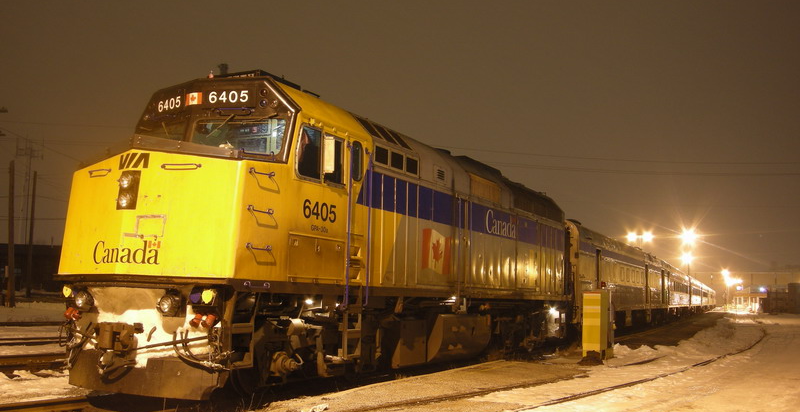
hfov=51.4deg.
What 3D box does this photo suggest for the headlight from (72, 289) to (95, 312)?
[{"bbox_3d":[-4.222,1.264,11.095,0.260,0.290,0.210,-2,-7,26],"label":"headlight"}]

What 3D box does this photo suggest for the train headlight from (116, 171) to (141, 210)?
[{"bbox_3d":[-3.549,-0.199,10.900,0.310,0.500,0.130,-2,-7,26],"label":"train headlight"}]

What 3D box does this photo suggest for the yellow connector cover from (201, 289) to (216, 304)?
[{"bbox_3d":[-2.388,1.133,10.366,0.170,0.180,0.120,-2,-7,26],"label":"yellow connector cover"}]

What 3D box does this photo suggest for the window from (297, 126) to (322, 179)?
[{"bbox_3d":[-1.311,-0.749,11.970,0.070,0.800,0.670,-2,-7,26],"label":"window"}]

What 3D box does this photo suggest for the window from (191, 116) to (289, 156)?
[{"bbox_3d":[-2.310,-0.968,11.826,1.370,0.580,0.060,0,-23,10],"label":"window"}]

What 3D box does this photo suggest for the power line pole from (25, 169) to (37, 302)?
[{"bbox_3d":[-32.082,2.420,72.588,0.310,11.060,0.310,-2,-7,26],"label":"power line pole"}]

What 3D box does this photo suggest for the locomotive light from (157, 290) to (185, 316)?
[{"bbox_3d":[-2.892,1.233,10.432,0.260,0.290,0.210,-2,-7,26],"label":"locomotive light"}]

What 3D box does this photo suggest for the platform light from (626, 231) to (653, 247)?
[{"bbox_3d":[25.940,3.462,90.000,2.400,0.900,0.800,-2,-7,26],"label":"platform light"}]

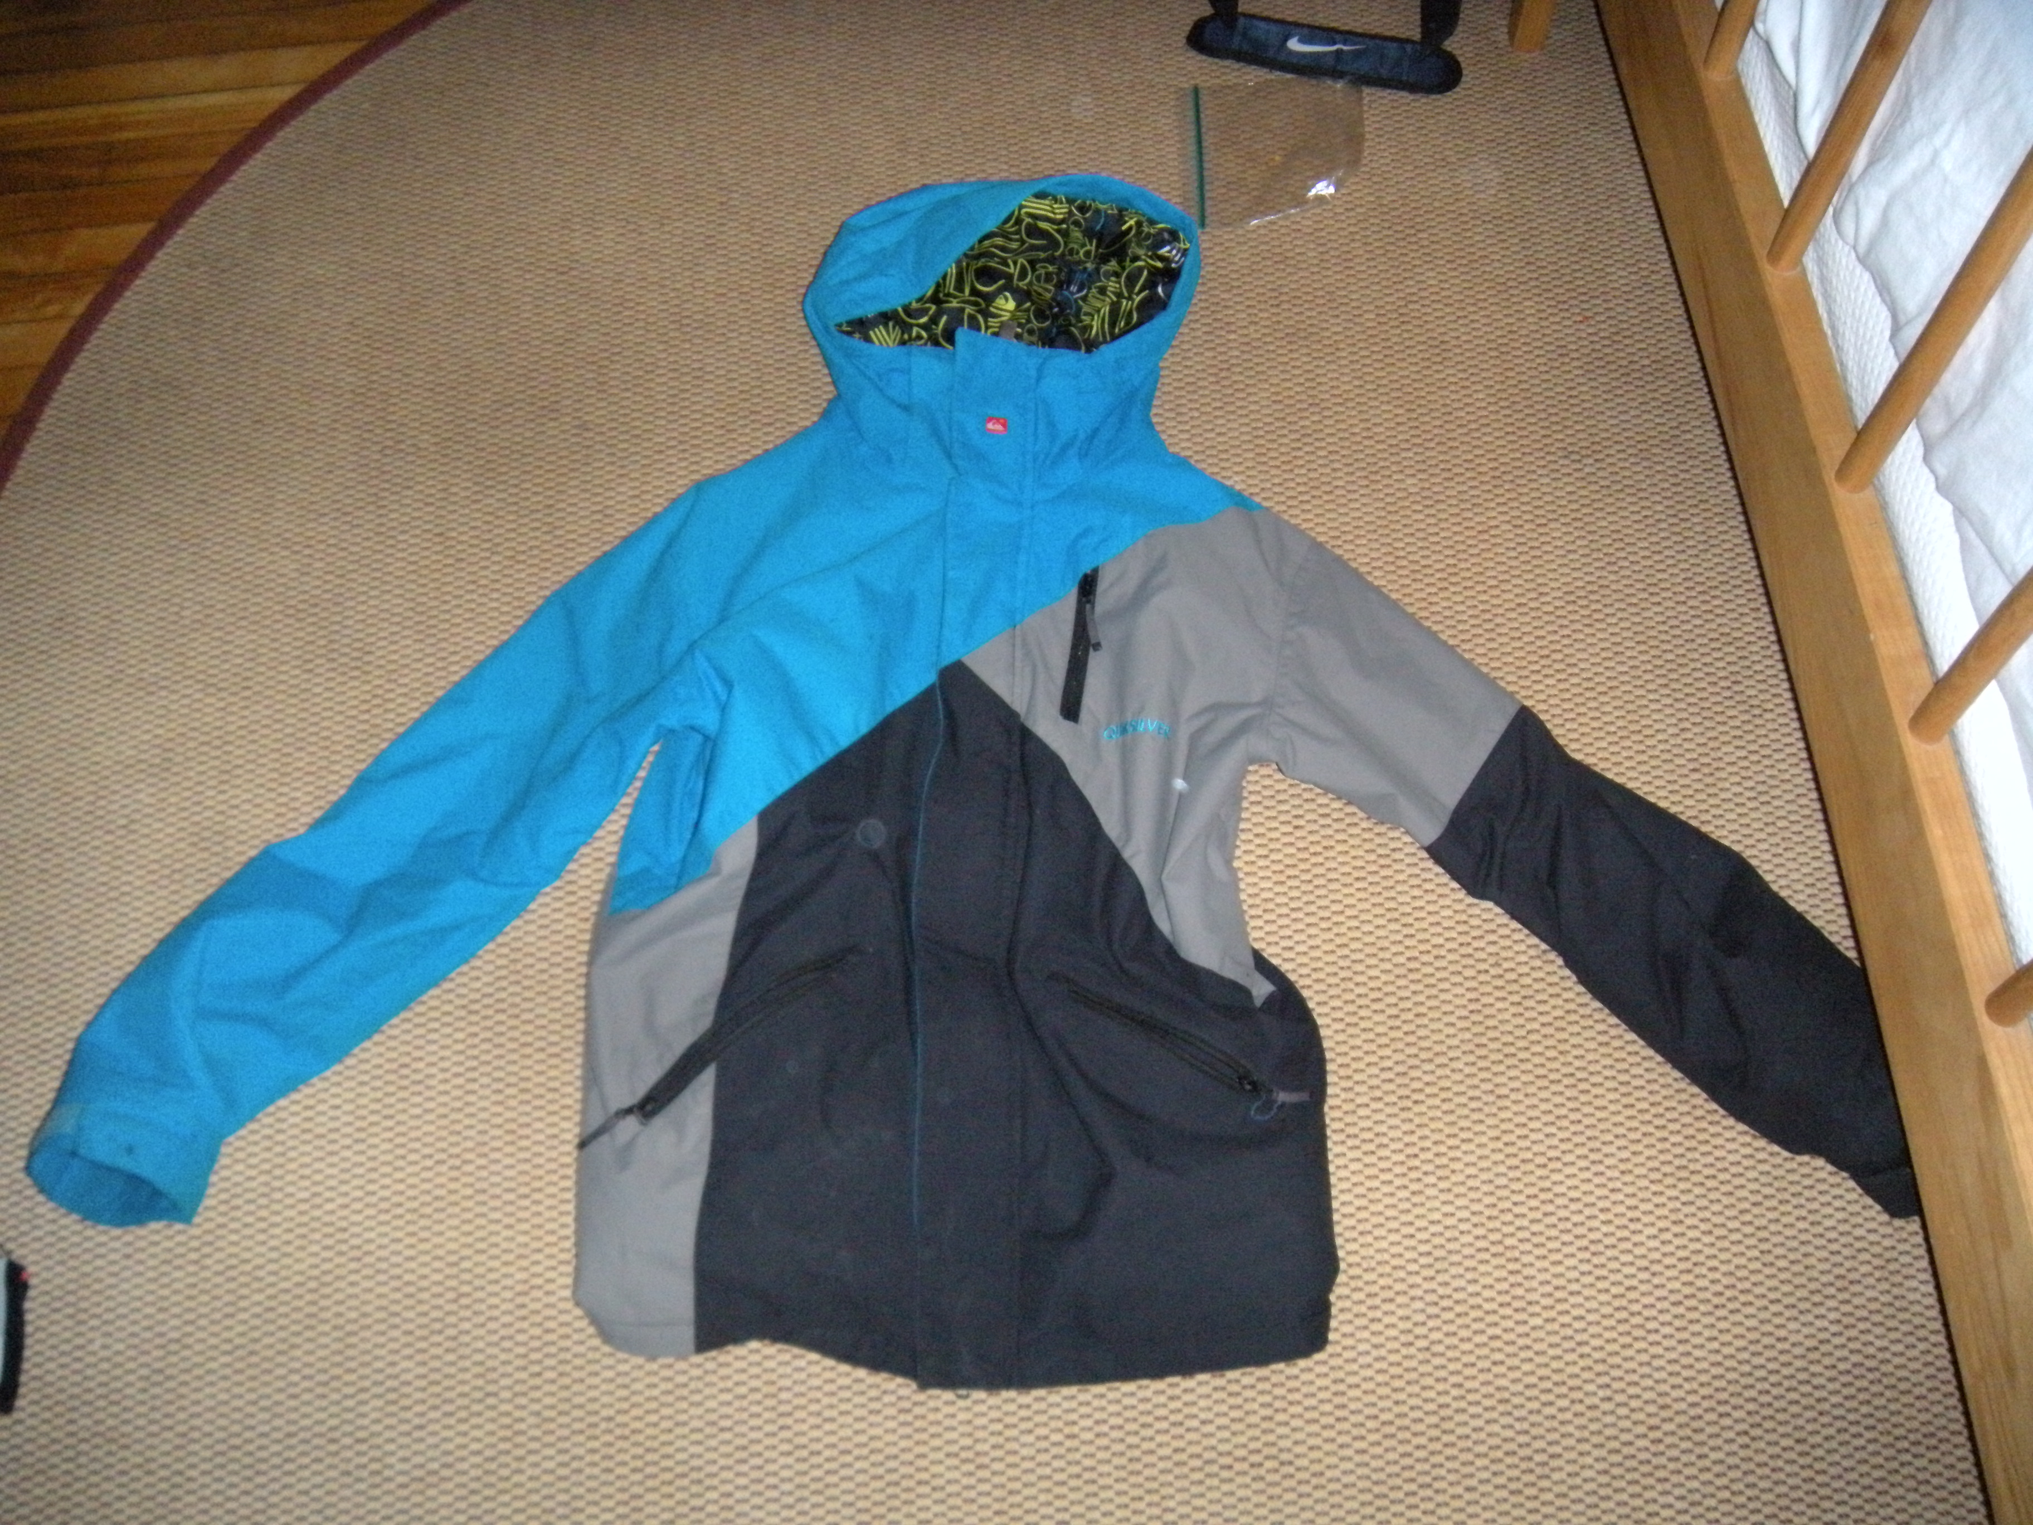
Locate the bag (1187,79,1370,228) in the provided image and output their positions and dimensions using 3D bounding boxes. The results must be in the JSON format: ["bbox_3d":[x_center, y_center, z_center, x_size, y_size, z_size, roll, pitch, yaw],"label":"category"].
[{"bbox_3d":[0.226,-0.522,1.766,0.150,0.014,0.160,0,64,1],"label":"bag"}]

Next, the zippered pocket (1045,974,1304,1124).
[{"bbox_3d":[0.108,0.193,1.391,0.188,0.020,0.038,27,68,13],"label":"zippered pocket"}]

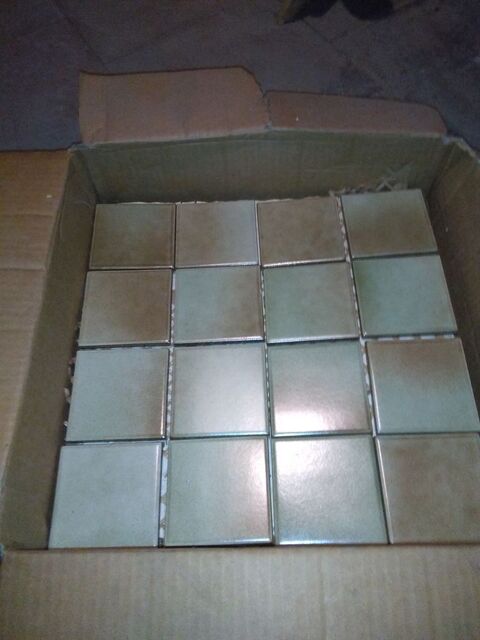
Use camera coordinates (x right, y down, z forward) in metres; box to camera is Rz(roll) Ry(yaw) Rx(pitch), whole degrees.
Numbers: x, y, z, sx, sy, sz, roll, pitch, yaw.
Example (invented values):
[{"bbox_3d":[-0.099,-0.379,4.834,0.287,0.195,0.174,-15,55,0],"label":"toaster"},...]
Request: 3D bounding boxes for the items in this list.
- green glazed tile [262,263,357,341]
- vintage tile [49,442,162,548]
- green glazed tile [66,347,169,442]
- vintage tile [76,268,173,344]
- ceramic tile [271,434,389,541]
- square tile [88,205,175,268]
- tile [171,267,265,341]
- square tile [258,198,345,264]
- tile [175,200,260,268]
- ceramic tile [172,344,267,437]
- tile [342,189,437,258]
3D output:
[{"bbox_3d":[0.061,-0.015,0.453,0.077,0.007,0.077,-3,61,2],"label":"green glazed tile"},{"bbox_3d":[-0.095,0.128,0.378,0.075,0.007,0.075,-3,62,1],"label":"vintage tile"},{"bbox_3d":[-0.095,0.059,0.414,0.075,0.007,0.075,-2,62,2],"label":"green glazed tile"},{"bbox_3d":[-0.097,-0.010,0.452,0.075,0.007,0.075,-2,62,2],"label":"vintage tile"},{"bbox_3d":[0.063,0.122,0.373,0.075,0.007,0.075,-1,62,2],"label":"ceramic tile"},{"bbox_3d":[-0.101,-0.079,0.497,0.077,0.007,0.077,-2,61,2],"label":"square tile"},{"bbox_3d":[-0.019,-0.013,0.457,0.077,0.007,0.077,-3,61,2],"label":"tile"},{"bbox_3d":[0.057,-0.082,0.490,0.077,0.007,0.077,-4,61,1],"label":"square tile"},{"bbox_3d":[-0.021,-0.079,0.485,0.075,0.007,0.075,-3,62,1],"label":"tile"},{"bbox_3d":[-0.016,0.056,0.412,0.075,0.007,0.075,-2,62,2],"label":"ceramic tile"},{"bbox_3d":[0.139,-0.090,0.489,0.077,0.007,0.077,-3,61,2],"label":"tile"}]

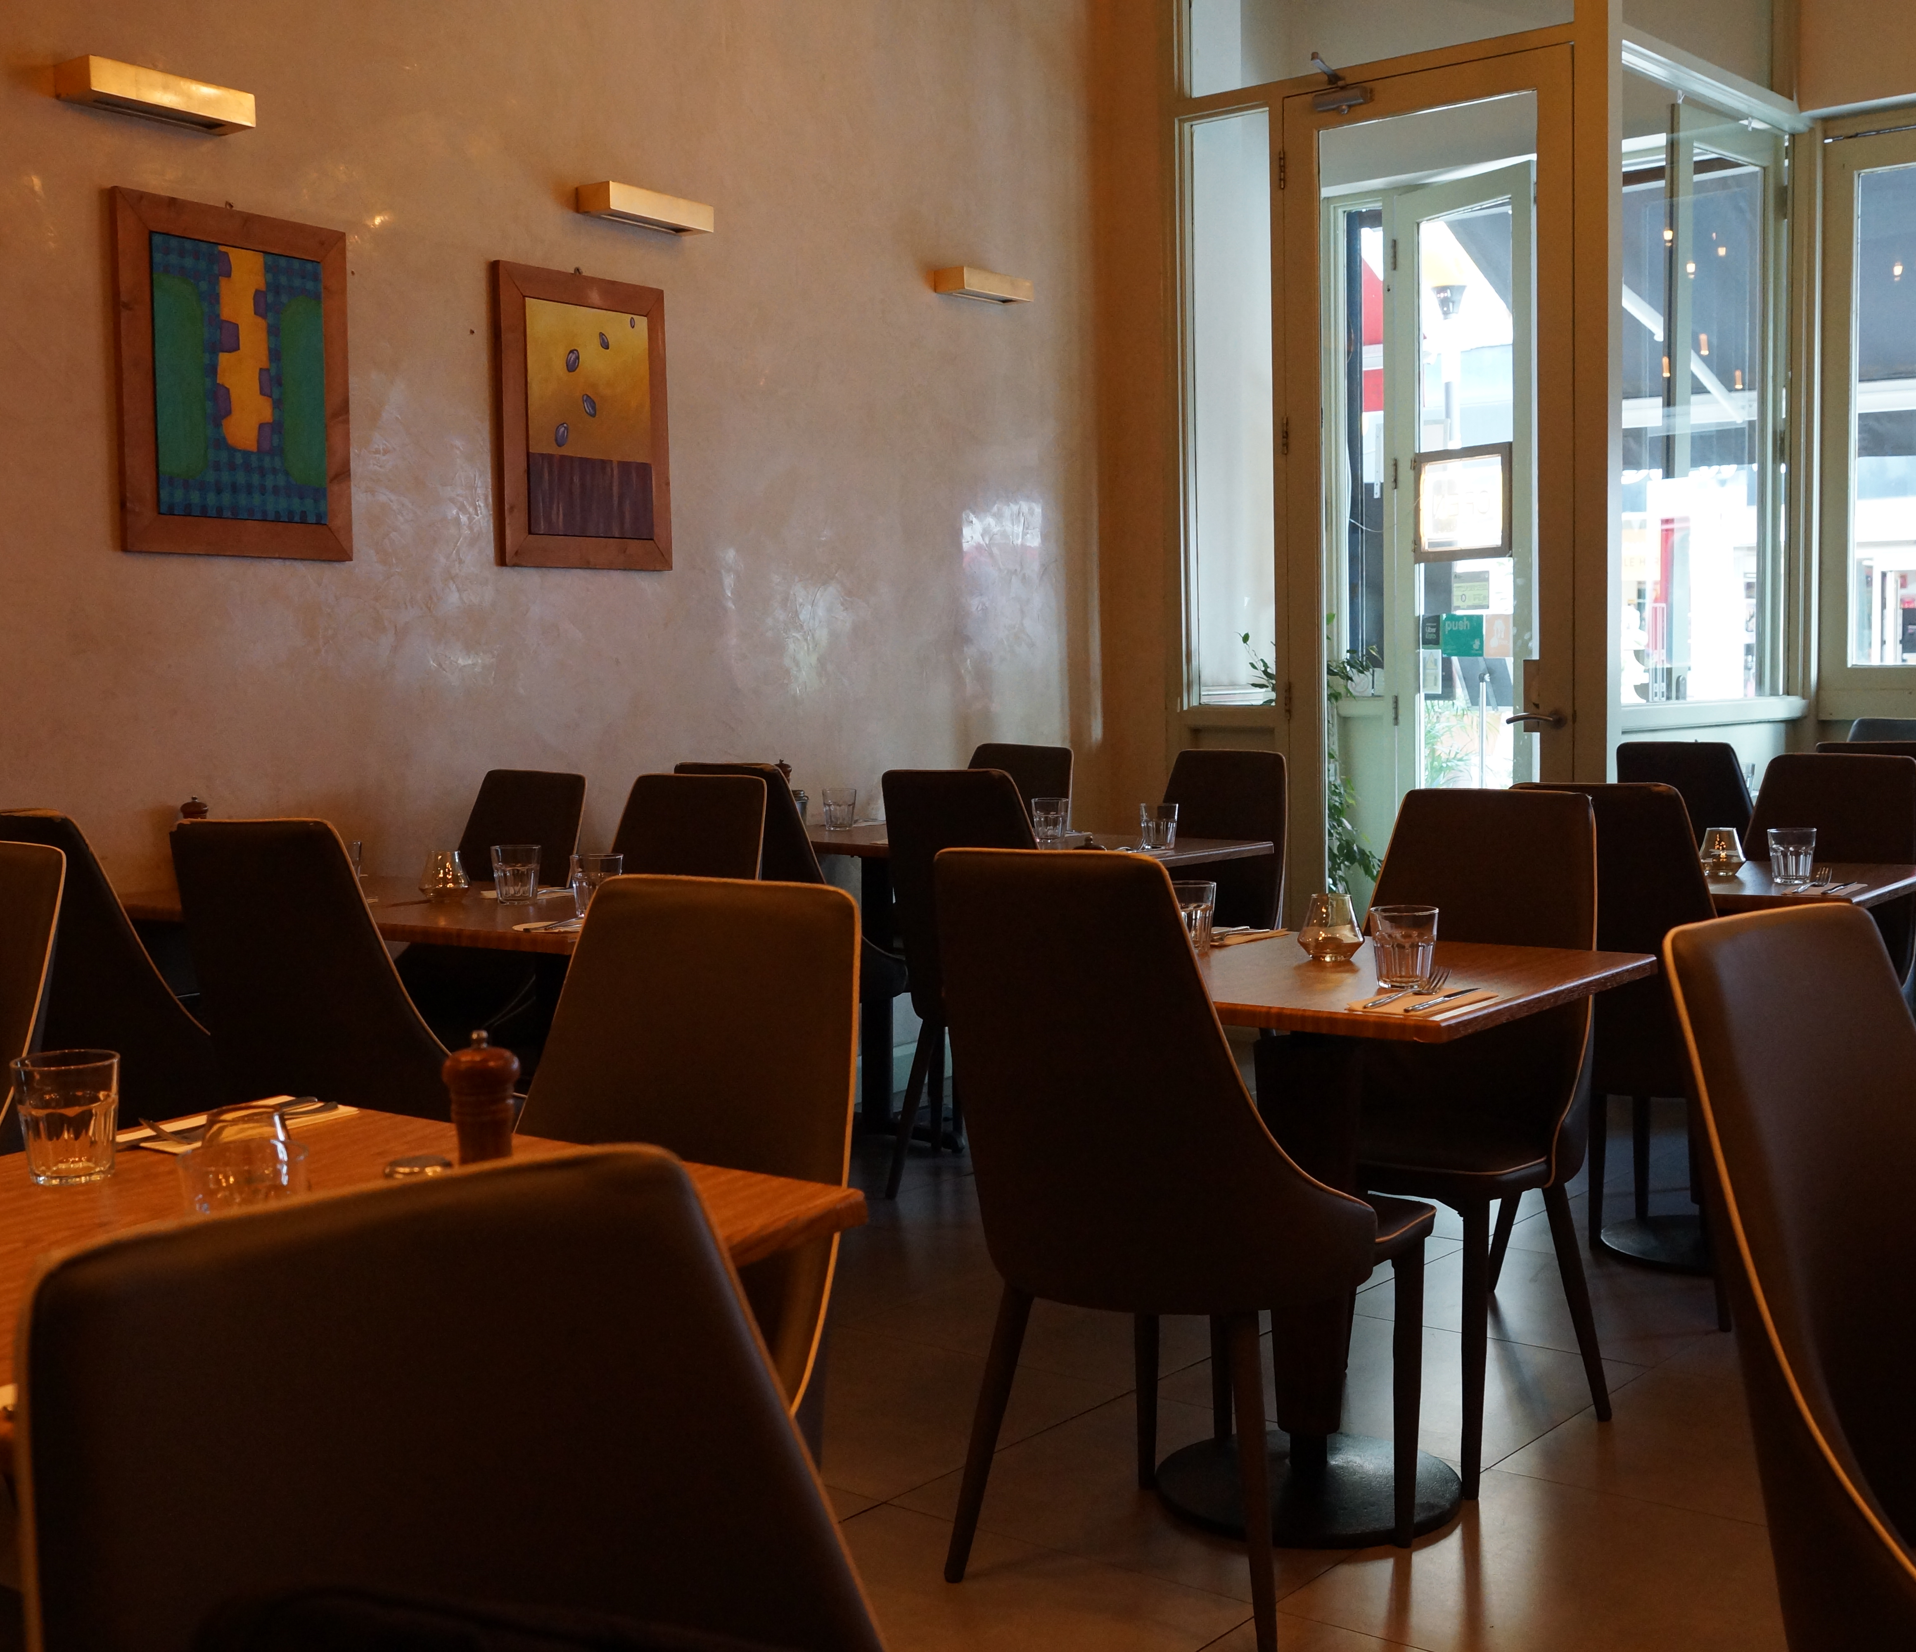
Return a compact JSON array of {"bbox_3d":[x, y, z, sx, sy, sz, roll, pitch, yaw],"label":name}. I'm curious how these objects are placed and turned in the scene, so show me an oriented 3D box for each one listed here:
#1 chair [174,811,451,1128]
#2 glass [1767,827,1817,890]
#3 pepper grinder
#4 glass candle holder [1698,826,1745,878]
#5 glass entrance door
[{"bbox_3d":[-0.928,0.460,3.748,0.490,0.965,0.585,1,4,32],"label":"chair"},{"bbox_3d":[1.651,0.061,4.498,0.092,0.101,0.092,2,5,36],"label":"glass"},{"bbox_3d":[-0.386,0.225,1.840,0.062,0.117,0.062,-1,4,0],"label":"pepper grinder"},{"bbox_3d":[1.494,0.046,4.440,0.095,0.097,0.095,2,5,36],"label":"glass candle holder"},{"bbox_3d":[1.250,-0.659,6.122,0.820,2.660,0.055,2,5,39],"label":"glass entrance door"}]

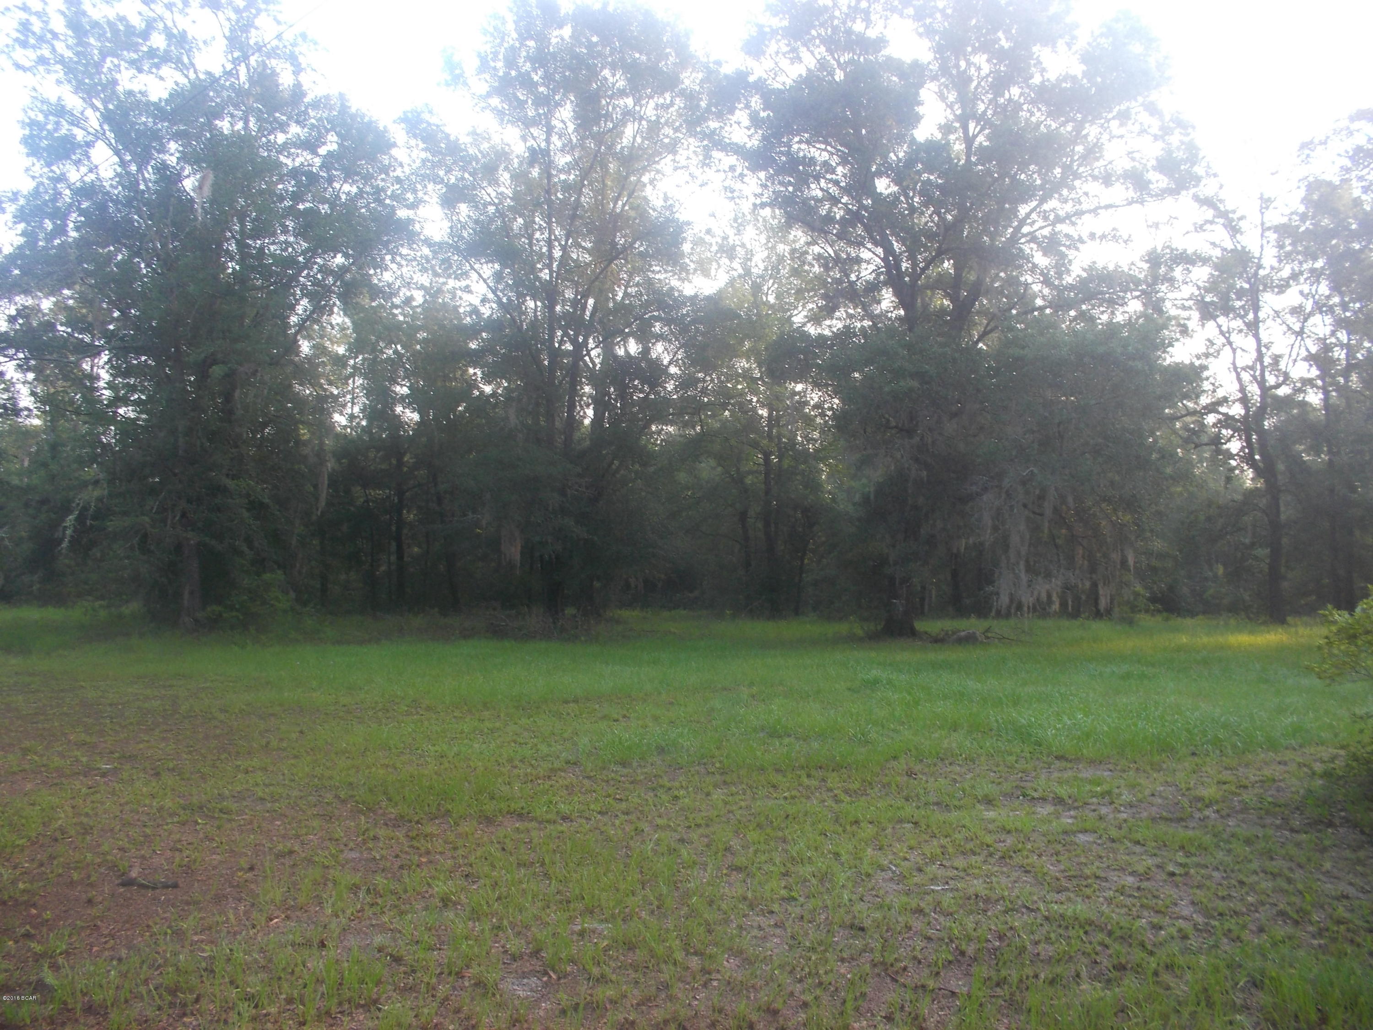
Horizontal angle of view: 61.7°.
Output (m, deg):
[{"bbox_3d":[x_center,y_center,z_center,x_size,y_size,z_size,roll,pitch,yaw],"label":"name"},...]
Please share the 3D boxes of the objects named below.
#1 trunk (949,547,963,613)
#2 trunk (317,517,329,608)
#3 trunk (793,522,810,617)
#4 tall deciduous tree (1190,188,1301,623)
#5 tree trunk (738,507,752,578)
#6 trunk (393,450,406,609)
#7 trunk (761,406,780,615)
[{"bbox_3d":[9.581,2.384,40.932,0.497,2.287,0.420,0,-3,0],"label":"trunk"},{"bbox_3d":[-13.267,1.738,41.966,0.431,3.285,0.400,0,-3,0],"label":"trunk"},{"bbox_3d":[4.006,1.897,39.955,0.597,3.313,0.360,0,-3,0],"label":"trunk"},{"bbox_3d":[17.661,-3.321,36.210,3.458,13.450,3.200,0,-3,0],"label":"tall deciduous tree"},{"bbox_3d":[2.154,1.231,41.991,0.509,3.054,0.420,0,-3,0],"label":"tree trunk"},{"bbox_3d":[-10.484,0.499,42.027,0.470,5.844,0.420,0,-3,0],"label":"trunk"},{"bbox_3d":[3.006,-0.170,41.059,0.688,7.477,0.500,0,-3,0],"label":"trunk"}]

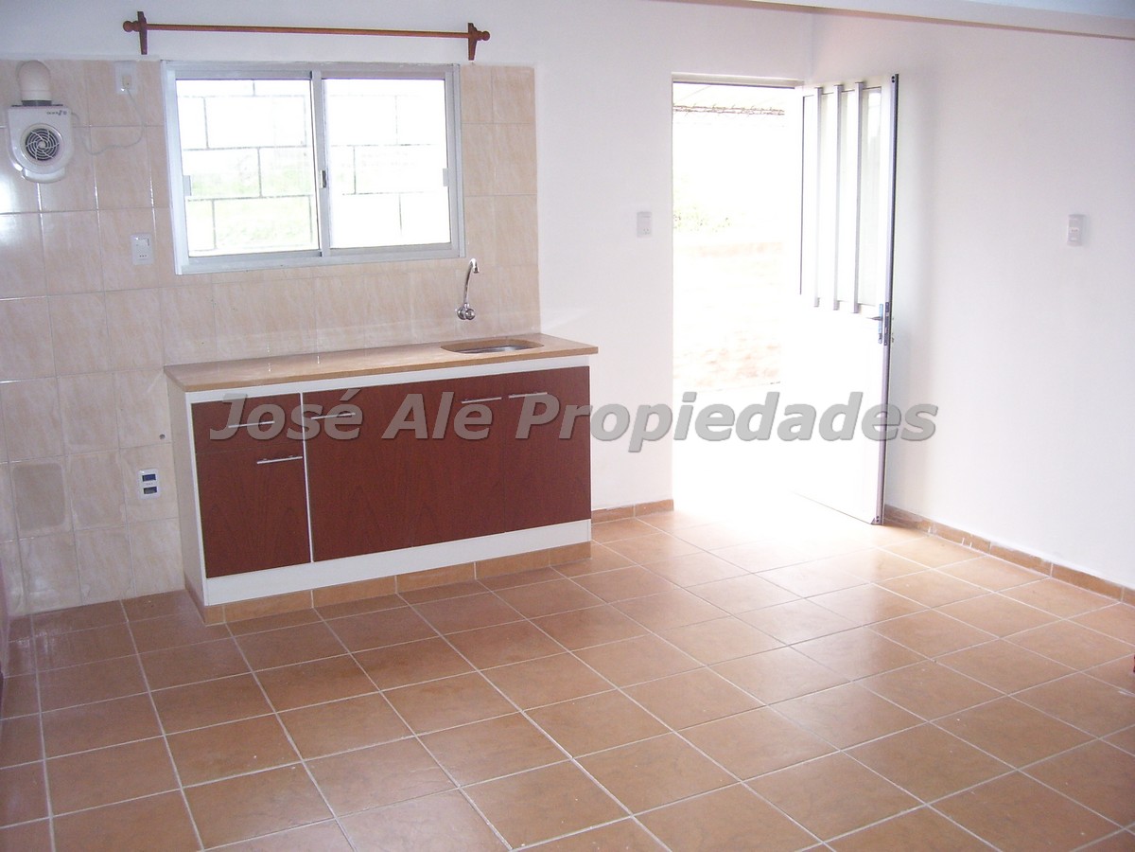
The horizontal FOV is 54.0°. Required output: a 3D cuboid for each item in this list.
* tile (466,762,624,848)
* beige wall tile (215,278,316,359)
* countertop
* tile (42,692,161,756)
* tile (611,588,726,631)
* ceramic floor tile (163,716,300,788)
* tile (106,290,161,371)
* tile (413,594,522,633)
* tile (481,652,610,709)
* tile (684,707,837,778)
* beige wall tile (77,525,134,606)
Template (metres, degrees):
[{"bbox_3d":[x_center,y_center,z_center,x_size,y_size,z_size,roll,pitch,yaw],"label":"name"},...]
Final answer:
[{"bbox_3d":[-0.059,0.972,2.870,0.331,0.010,0.331,-7,13,-26],"label":"tile"},{"bbox_3d":[-1.190,-0.423,4.431,0.406,0.298,0.010,-7,13,-27],"label":"beige wall tile"},{"bbox_3d":[-0.724,-0.264,4.433,1.629,0.030,0.517,-7,13,-27],"label":"countertop"},{"bbox_3d":[-1.383,0.887,3.305,0.330,0.009,0.330,-7,13,-26],"label":"tile"},{"bbox_3d":[0.374,0.688,4.156,0.327,0.010,0.327,-7,13,-25],"label":"tile"},{"bbox_3d":[-0.952,0.918,3.159,0.330,0.010,0.330,-7,13,-26],"label":"ceramic floor tile"},{"bbox_3d":[-1.627,-0.364,4.200,0.200,0.300,0.010,-7,13,-26],"label":"tile"},{"bbox_3d":[-0.369,0.705,4.176,0.329,0.010,0.329,-7,13,-26],"label":"tile"},{"bbox_3d":[-0.064,0.812,3.554,0.328,0.010,0.328,-7,13,-26],"label":"tile"},{"bbox_3d":[0.536,0.896,3.159,0.330,0.010,0.330,-7,13,-26],"label":"tile"},{"bbox_3d":[-1.790,0.544,4.315,0.200,0.300,0.008,-7,13,-26],"label":"beige wall tile"}]

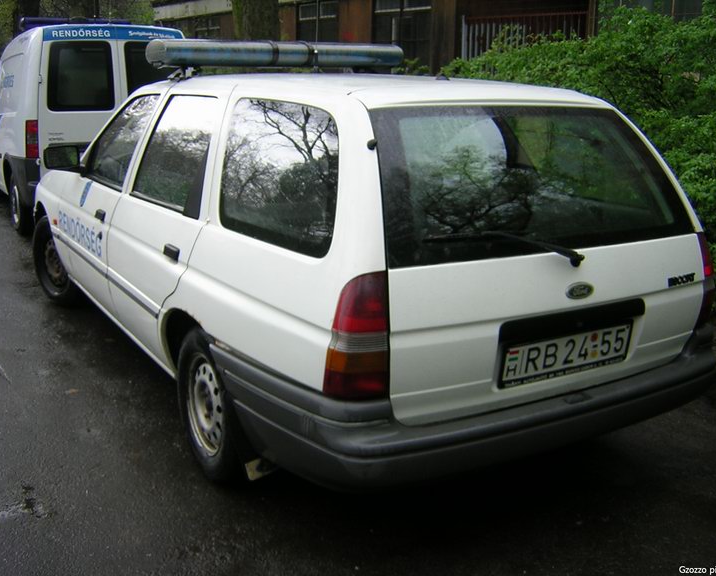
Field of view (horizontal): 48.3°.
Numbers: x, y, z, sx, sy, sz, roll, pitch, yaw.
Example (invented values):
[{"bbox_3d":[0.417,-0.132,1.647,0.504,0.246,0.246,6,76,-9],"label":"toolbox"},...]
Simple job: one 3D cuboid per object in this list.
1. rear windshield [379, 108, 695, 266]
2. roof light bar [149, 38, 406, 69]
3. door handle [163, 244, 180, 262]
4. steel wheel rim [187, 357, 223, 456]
[{"bbox_3d":[0.546,-0.359,2.455,1.250,0.510,0.080,-7,-21,-31],"label":"rear windshield"},{"bbox_3d":[-0.329,-1.088,3.739,1.260,0.135,0.135,-9,18,-30],"label":"roof light bar"},{"bbox_3d":[-0.682,-0.125,2.925,0.033,0.053,0.125,-7,17,-31],"label":"door handle"},{"bbox_3d":[-0.498,0.409,2.877,0.120,0.370,0.370,-7,17,-31],"label":"steel wheel rim"}]

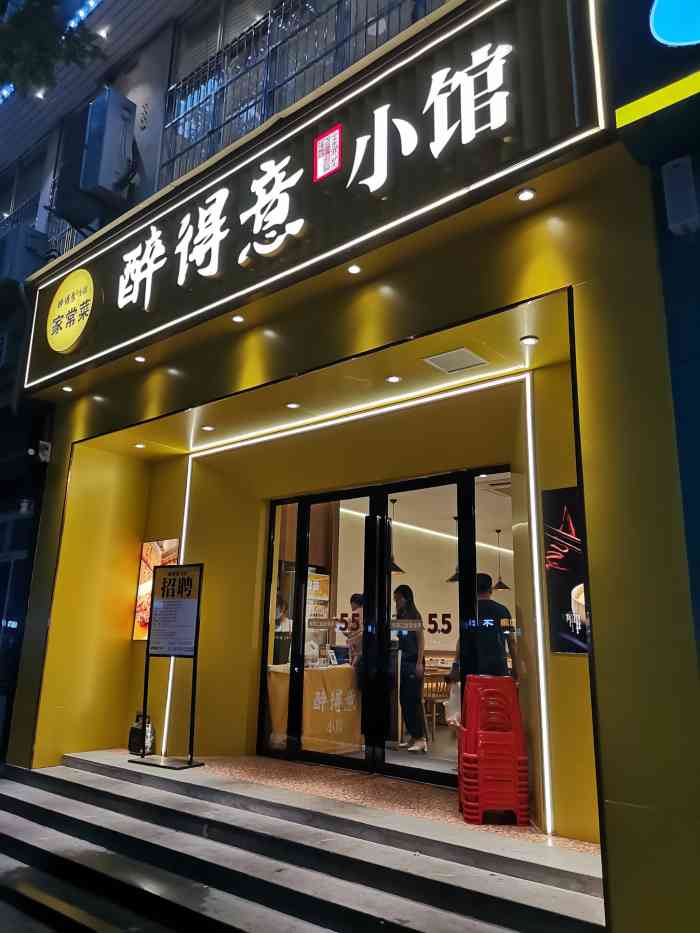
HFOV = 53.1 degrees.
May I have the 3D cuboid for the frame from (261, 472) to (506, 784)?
[{"bbox_3d":[0.218,1.341,6.038,2.717,2.434,0.111,-10,-19,39],"label":"frame"}]

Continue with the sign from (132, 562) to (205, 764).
[{"bbox_3d":[-1.552,1.719,6.197,0.626,1.682,0.323,-7,-17,31],"label":"sign"}]

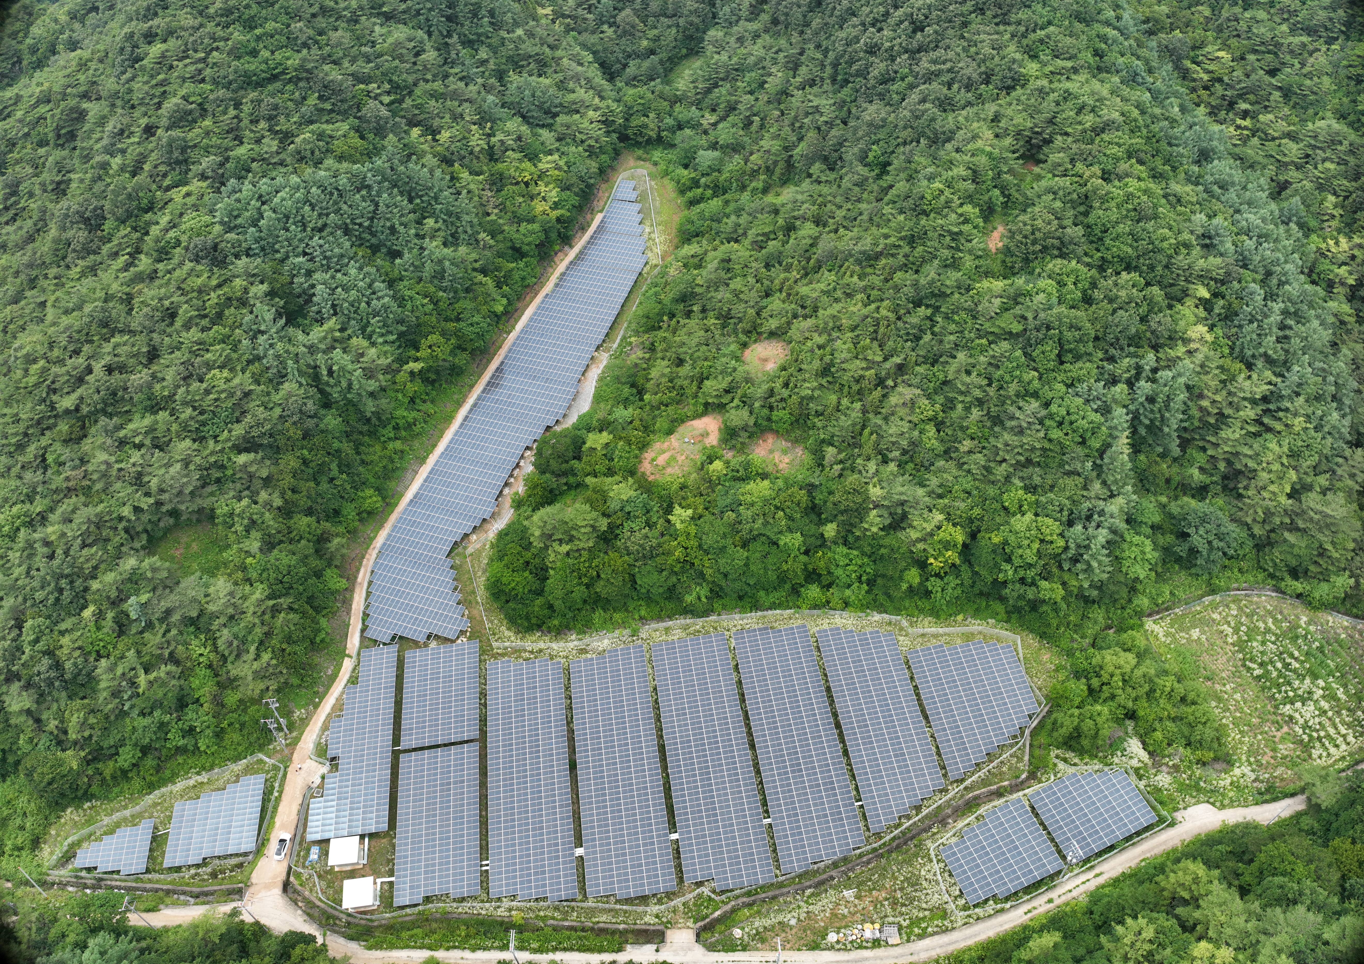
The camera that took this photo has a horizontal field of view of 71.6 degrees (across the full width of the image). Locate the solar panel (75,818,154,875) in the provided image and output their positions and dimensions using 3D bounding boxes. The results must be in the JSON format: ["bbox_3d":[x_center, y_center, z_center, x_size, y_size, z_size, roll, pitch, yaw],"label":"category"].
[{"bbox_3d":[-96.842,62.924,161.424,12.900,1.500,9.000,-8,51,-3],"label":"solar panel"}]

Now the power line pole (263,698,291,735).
[{"bbox_3d":[-69.508,41.014,163.669,2.400,11.800,1.100,-5,45,-4],"label":"power line pole"}]

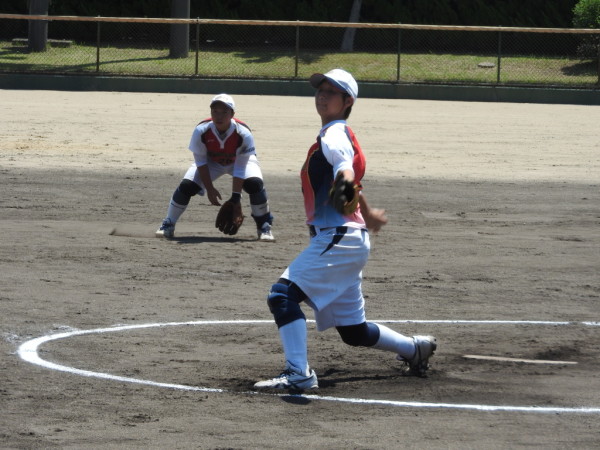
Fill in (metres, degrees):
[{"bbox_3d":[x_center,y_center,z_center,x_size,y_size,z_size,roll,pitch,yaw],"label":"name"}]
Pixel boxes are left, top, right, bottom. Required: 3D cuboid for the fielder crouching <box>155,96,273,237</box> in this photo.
[{"bbox_3d":[-0.630,-0.437,28.500,0.890,1.100,0.780,2,3,12],"label":"fielder crouching"}]

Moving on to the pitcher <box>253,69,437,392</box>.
[{"bbox_3d":[0.210,0.015,17.350,0.900,1.430,1.150,1,3,-10],"label":"pitcher"}]

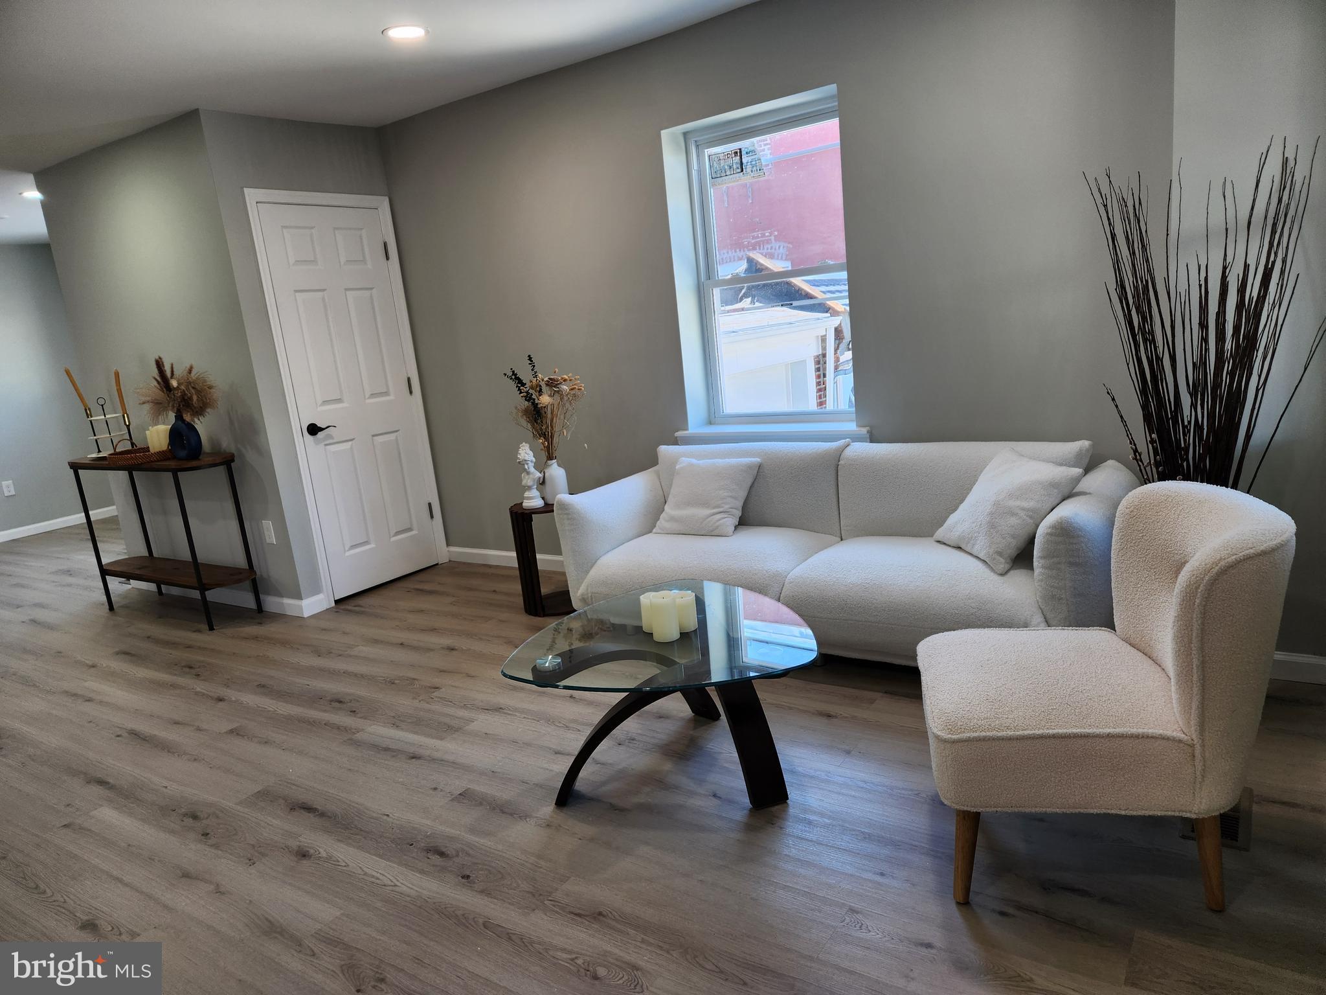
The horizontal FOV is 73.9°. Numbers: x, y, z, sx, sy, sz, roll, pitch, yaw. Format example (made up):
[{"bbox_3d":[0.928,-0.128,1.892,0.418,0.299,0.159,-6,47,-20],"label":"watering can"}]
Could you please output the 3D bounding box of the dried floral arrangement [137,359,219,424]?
[{"bbox_3d":[-2.399,-0.533,4.377,0.360,0.340,0.320,2,15,34],"label":"dried floral arrangement"}]

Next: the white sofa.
[{"bbox_3d":[0.609,0.204,3.364,2.270,0.730,0.820,2,15,34],"label":"white sofa"}]

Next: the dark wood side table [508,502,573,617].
[{"bbox_3d":[-0.507,0.266,4.191,0.365,0.510,0.365,2,15,34],"label":"dark wood side table"}]

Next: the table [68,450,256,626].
[{"bbox_3d":[-2.683,0.214,4.761,1.160,0.850,0.320,2,15,34],"label":"table"}]

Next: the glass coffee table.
[{"bbox_3d":[0.083,0.595,2.479,0.830,0.455,0.820,2,15,34],"label":"glass coffee table"}]

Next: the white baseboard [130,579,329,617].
[{"bbox_3d":[-2.547,0.525,5.064,1.840,0.090,0.150,2,15,34],"label":"white baseboard"}]

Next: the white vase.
[{"bbox_3d":[-0.504,-0.077,4.089,0.112,0.200,0.112,-6,12,1],"label":"white vase"}]

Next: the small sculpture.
[{"bbox_3d":[-0.615,-0.112,4.067,0.110,0.300,0.100,2,15,34],"label":"small sculpture"}]

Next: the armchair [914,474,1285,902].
[{"bbox_3d":[0.971,0.416,2.041,0.740,0.790,0.620,-3,12,14],"label":"armchair"}]

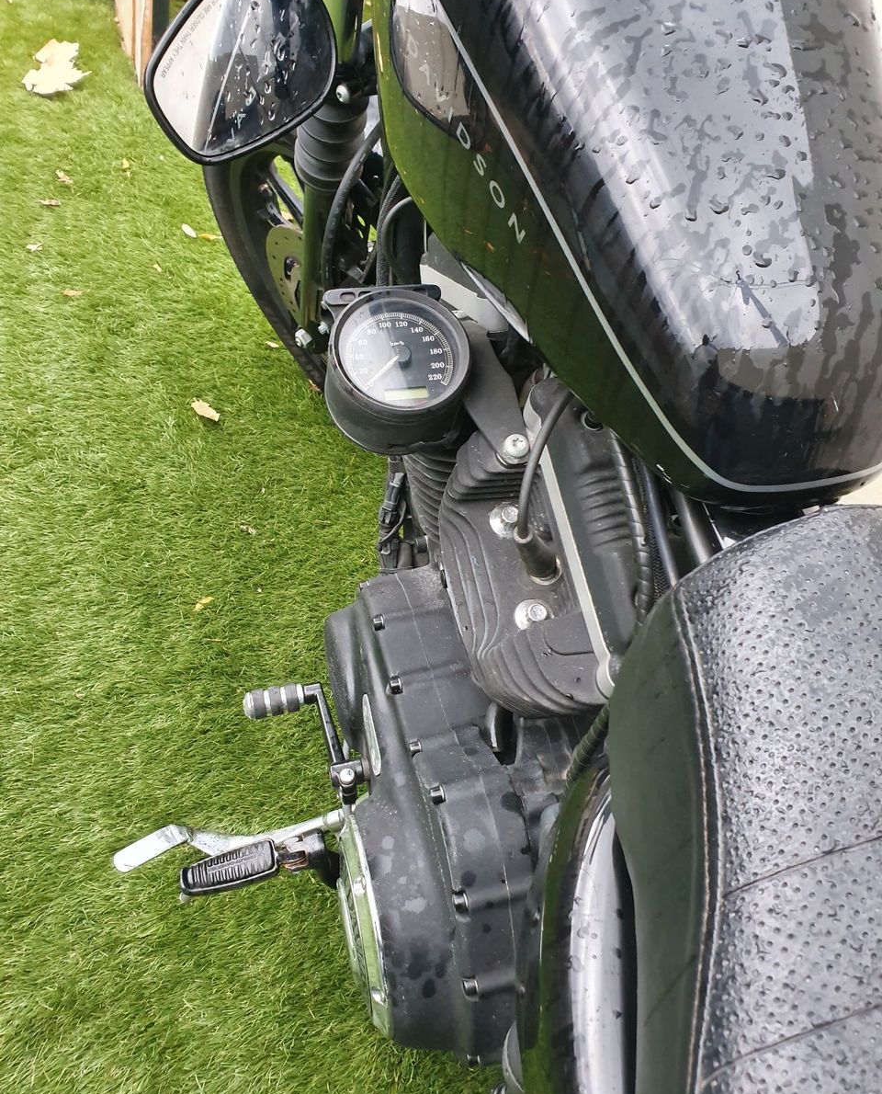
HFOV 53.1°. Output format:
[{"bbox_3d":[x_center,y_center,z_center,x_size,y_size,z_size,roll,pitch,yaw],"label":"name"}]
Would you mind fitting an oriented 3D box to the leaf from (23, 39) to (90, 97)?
[{"bbox_3d":[-1.033,-1.280,2.358,0.185,0.070,0.215,-2,47,-22],"label":"leaf"}]

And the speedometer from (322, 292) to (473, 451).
[{"bbox_3d":[-0.034,-0.133,0.668,0.104,0.072,0.104,0,72,-12],"label":"speedometer"}]

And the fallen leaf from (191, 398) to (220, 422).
[{"bbox_3d":[-0.414,-0.240,1.548,0.074,0.014,0.033,41,47,22],"label":"fallen leaf"}]

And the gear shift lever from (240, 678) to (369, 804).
[{"bbox_3d":[-0.139,0.197,0.895,0.105,0.050,0.130,-8,48,-14],"label":"gear shift lever"}]

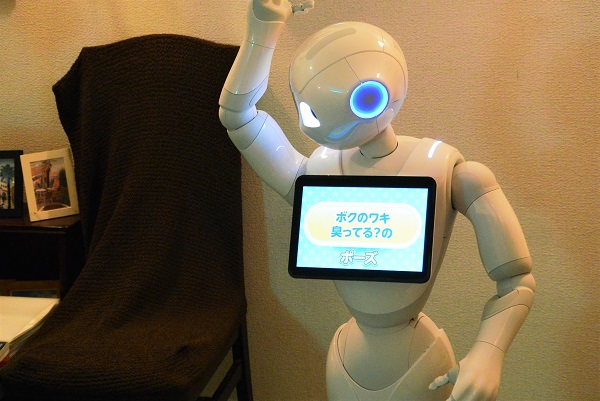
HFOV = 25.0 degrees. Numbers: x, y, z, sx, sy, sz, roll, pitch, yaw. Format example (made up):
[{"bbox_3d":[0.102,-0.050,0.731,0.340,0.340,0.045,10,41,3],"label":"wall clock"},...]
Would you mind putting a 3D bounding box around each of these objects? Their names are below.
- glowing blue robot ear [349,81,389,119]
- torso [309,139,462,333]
[{"bbox_3d":[0.114,-0.168,2.245,0.067,0.067,0.015,-5,17,-18],"label":"glowing blue robot ear"},{"bbox_3d":[0.146,0.052,2.325,0.260,0.310,0.180,1,9,22],"label":"torso"}]

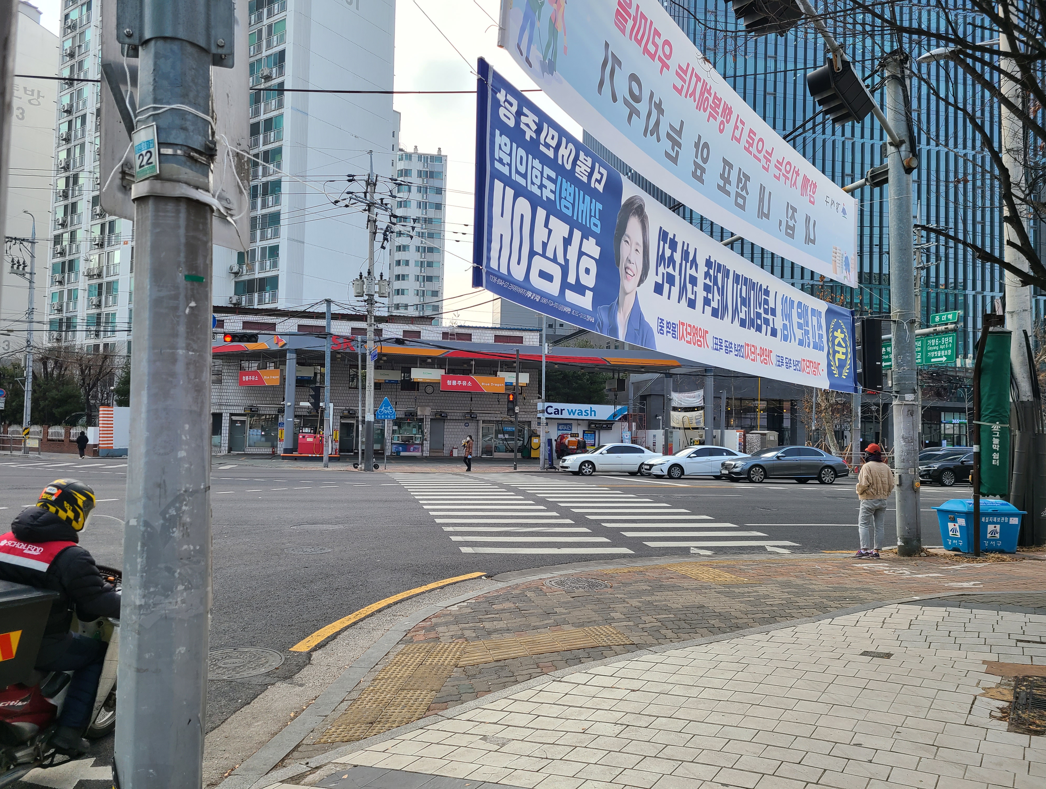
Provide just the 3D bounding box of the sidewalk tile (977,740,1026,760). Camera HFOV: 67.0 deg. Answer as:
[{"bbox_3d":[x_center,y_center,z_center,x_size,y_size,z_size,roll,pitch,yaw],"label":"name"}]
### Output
[{"bbox_3d":[2.479,1.859,4.089,0.200,0.040,0.200,-1,-3,27],"label":"sidewalk tile"}]

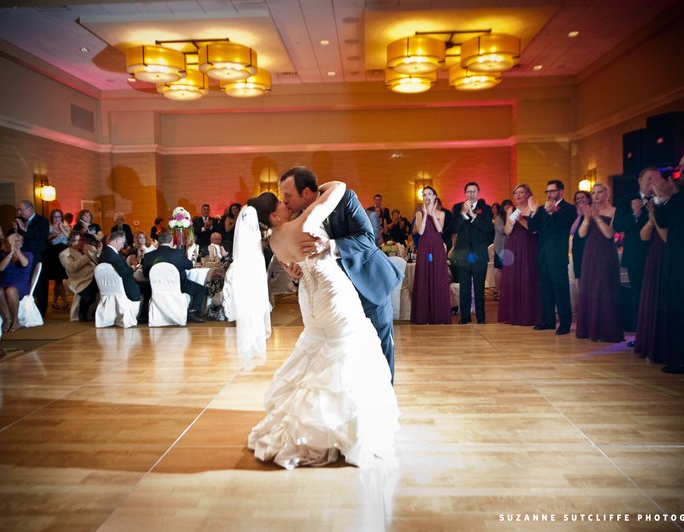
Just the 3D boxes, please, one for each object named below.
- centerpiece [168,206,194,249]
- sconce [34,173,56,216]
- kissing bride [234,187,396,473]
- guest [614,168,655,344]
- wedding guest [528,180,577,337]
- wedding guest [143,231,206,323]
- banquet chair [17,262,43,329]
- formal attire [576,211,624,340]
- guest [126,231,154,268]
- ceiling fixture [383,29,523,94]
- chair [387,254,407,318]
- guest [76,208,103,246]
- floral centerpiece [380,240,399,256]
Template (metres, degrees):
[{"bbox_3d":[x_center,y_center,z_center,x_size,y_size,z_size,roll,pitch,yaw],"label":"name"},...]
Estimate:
[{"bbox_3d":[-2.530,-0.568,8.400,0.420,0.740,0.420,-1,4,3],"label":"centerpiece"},{"bbox_3d":[-6.699,-1.587,12.000,0.330,0.950,0.420,-1,4,3],"label":"sconce"},{"bbox_3d":[-0.140,0.292,3.180,0.800,1.540,0.900,3,6,38],"label":"kissing bride"},{"bbox_3d":[3.089,-0.103,5.572,0.460,1.810,0.560,-4,5,-37],"label":"guest"},{"bbox_3d":[2.460,0.004,6.236,0.400,1.520,0.560,-4,5,-37],"label":"wedding guest"},{"bbox_3d":[-2.296,0.131,7.350,0.620,1.270,0.800,3,6,39],"label":"wedding guest"},{"bbox_3d":[-4.363,0.366,7.300,0.560,0.890,0.450,-4,6,-37],"label":"banquet chair"},{"bbox_3d":[2.813,0.120,5.800,0.480,1.360,0.500,-5,6,-39],"label":"formal attire"},{"bbox_3d":[-3.302,0.060,8.837,0.500,1.240,0.650,-2,5,-18],"label":"guest"},{"bbox_3d":[2.120,-4.050,10.622,2.560,0.749,2.560,-1,4,3],"label":"ceiling fixture"},{"bbox_3d":[0.652,0.282,7.369,0.450,0.865,0.540,-2,4,-7],"label":"chair"},{"bbox_3d":[-4.397,-0.157,9.335,0.500,1.640,0.420,-3,5,-25],"label":"guest"},{"bbox_3d":[0.740,-0.254,8.299,0.300,0.270,0.300,-1,4,0],"label":"floral centerpiece"}]

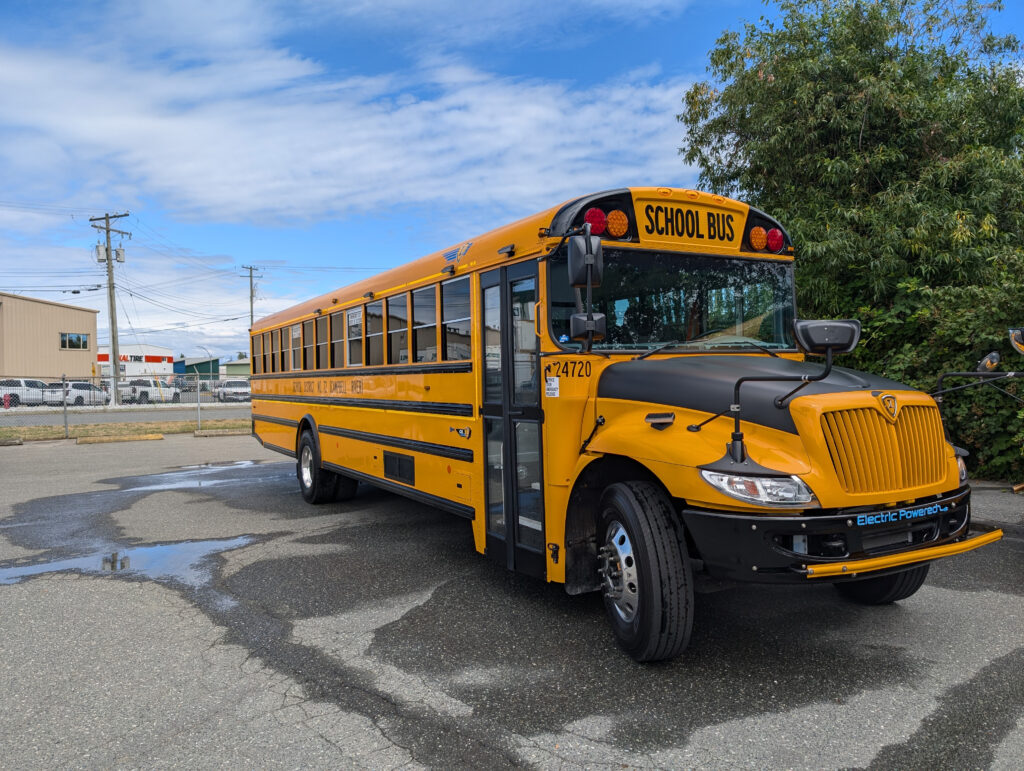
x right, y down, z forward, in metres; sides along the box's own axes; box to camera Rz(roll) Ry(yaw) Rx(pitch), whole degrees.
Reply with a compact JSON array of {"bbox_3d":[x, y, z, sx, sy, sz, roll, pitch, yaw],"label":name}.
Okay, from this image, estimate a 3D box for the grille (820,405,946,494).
[{"bbox_3d":[2.129,0.357,3.988,1.070,0.470,0.160,-2,1,-31],"label":"grille"}]

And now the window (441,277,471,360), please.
[{"bbox_3d":[-0.432,-0.511,5.558,0.050,0.640,0.510,-2,1,-31],"label":"window"}]

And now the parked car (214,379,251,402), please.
[{"bbox_3d":[-20.950,0.580,53.500,2.000,1.900,5.400,-2,1,-27],"label":"parked car"}]

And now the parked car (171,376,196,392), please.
[{"bbox_3d":[-41.456,-0.127,90.000,1.900,1.850,4.700,-1,1,-6],"label":"parked car"}]

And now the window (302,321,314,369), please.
[{"bbox_3d":[-2.833,-0.562,9.971,0.060,0.690,0.590,-2,1,-31],"label":"window"}]

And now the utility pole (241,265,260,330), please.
[{"bbox_3d":[-28.500,-6.140,78.000,2.400,14.000,1.400,-2,1,-18],"label":"utility pole"}]

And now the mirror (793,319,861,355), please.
[{"bbox_3d":[1.380,-0.213,3.120,0.270,0.160,0.140,-1,1,0],"label":"mirror"}]

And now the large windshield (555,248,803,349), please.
[{"bbox_3d":[1.259,-0.585,5.069,2.200,0.690,0.160,-2,-4,-31],"label":"large windshield"}]

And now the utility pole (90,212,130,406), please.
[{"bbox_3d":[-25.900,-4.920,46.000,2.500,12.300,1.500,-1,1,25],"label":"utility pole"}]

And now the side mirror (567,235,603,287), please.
[{"bbox_3d":[0.407,-0.702,3.990,0.210,0.290,0.110,-1,1,-3],"label":"side mirror"}]

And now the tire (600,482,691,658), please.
[{"bbox_3d":[0.782,1.103,4.276,0.280,1.020,1.020,-2,1,-9],"label":"tire"}]

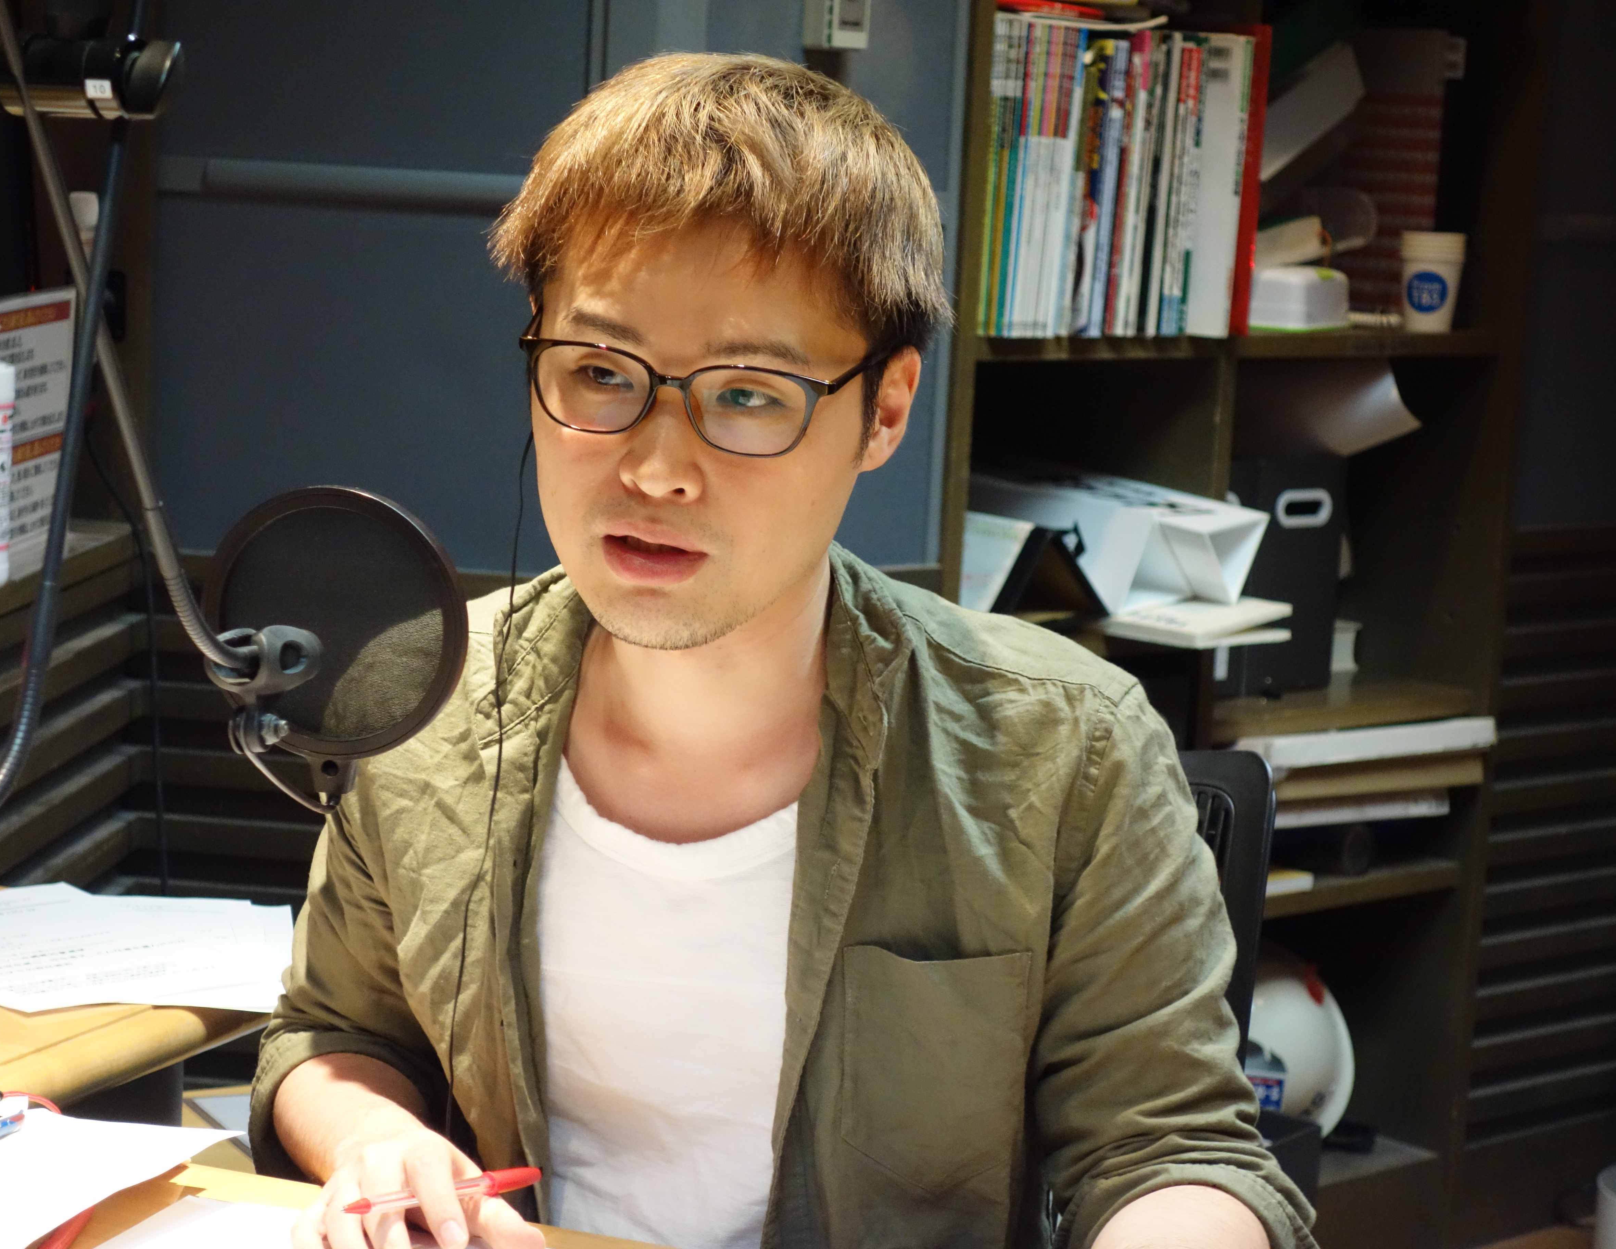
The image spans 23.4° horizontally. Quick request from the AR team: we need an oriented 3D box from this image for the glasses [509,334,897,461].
[{"bbox_3d":[-0.041,-0.114,1.695,0.146,0.044,0.144,9,19,13],"label":"glasses"}]

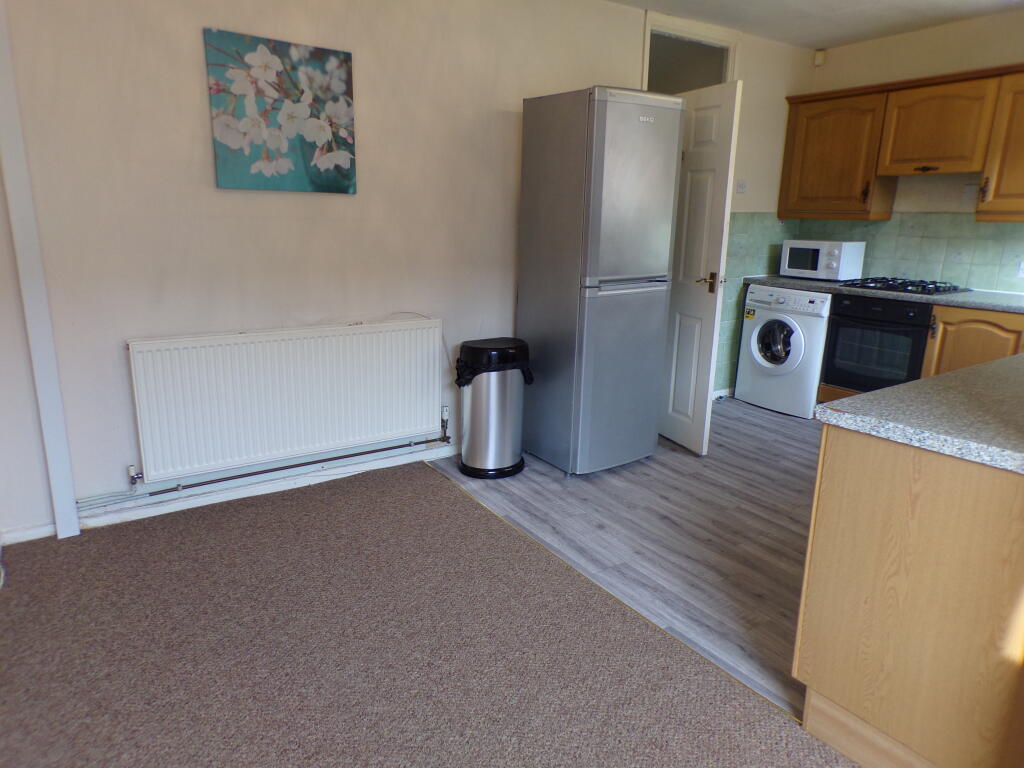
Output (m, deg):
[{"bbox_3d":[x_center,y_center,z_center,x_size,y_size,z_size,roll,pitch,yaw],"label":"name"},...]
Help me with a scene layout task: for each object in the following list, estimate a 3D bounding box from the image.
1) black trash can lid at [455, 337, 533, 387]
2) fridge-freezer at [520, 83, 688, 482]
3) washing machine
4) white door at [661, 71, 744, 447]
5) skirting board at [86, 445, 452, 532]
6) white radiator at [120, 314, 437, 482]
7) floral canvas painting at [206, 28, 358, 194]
[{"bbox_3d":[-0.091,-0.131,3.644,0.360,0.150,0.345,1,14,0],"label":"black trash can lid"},{"bbox_3d":[0.425,-0.511,3.779,0.567,1.878,0.570,-8,17,-34],"label":"fridge-freezer"},{"bbox_3d":[2.055,-0.259,5.061,0.550,0.853,0.600,-9,17,-36],"label":"washing machine"},{"bbox_3d":[0.964,-0.643,4.125,0.045,1.974,0.771,-5,15,-23],"label":"white door"},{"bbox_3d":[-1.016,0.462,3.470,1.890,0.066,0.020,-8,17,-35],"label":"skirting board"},{"bbox_3d":[-0.971,0.037,3.340,1.420,0.596,0.085,-8,17,-35],"label":"white radiator"},{"bbox_3d":[-0.978,-1.146,3.065,0.615,0.610,0.030,-8,17,-35],"label":"floral canvas painting"}]

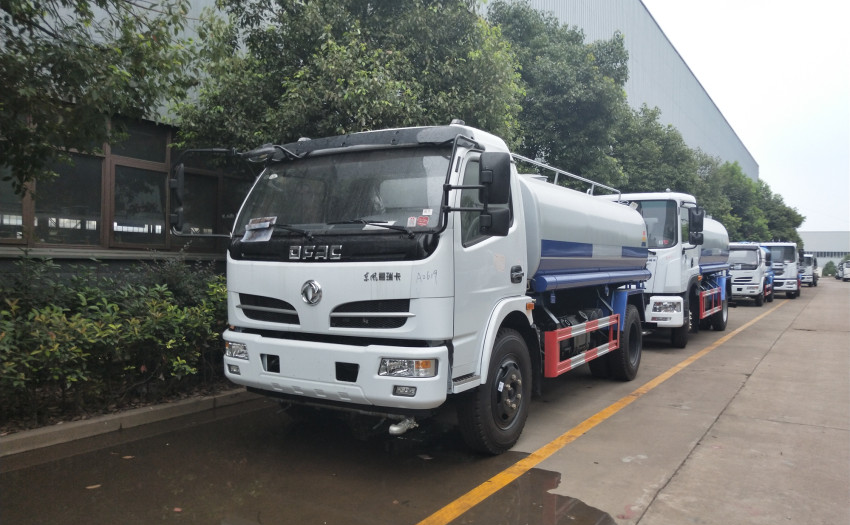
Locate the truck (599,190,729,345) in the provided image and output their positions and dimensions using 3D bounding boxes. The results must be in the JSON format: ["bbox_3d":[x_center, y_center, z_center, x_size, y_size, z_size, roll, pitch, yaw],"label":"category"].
[{"bbox_3d":[5.150,0.179,13.685,2.420,2.820,6.200,0,-1,34],"label":"truck"}]

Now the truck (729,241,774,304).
[{"bbox_3d":[13.401,0.492,26.148,2.350,2.500,5.900,0,-1,34],"label":"truck"}]

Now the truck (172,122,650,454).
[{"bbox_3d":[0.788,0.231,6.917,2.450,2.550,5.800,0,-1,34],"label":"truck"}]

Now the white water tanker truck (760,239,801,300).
[{"bbox_3d":[18.853,0.457,33.093,2.400,2.750,6.200,0,-1,34],"label":"white water tanker truck"}]

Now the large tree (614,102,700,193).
[{"bbox_3d":[10.113,-2.512,27.528,4.800,8.500,4.800,0,-1,34],"label":"large tree"}]

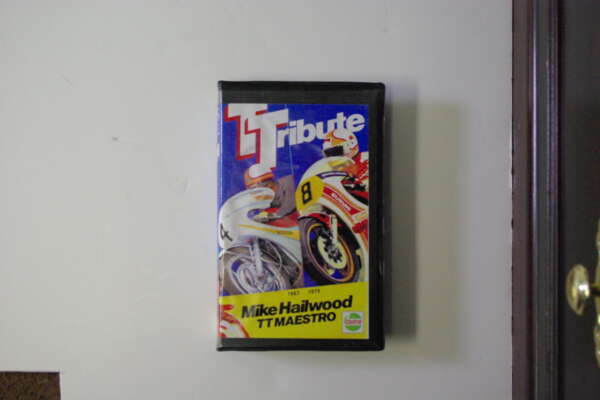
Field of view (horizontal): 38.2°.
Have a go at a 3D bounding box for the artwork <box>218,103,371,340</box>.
[{"bbox_3d":[-0.004,0.016,0.648,0.113,0.004,0.177,0,90,-1],"label":"artwork"}]

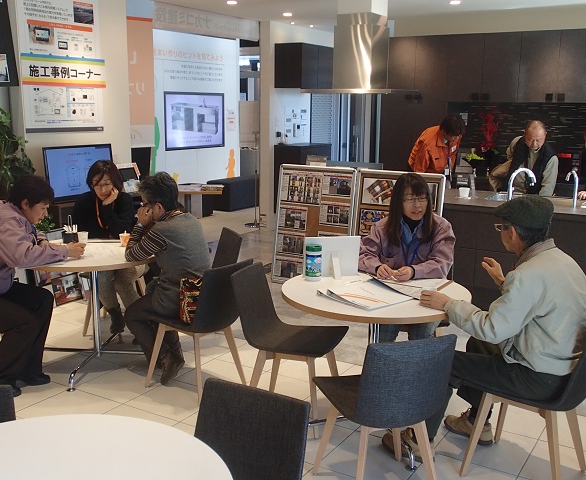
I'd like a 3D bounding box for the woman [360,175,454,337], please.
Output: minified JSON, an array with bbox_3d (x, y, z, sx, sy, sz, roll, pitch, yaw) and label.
[{"bbox_3d":[0.620,0.251,3.805,0.530,1.230,0.650,3,11,12],"label":"woman"}]

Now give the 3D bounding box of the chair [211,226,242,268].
[{"bbox_3d":[-0.649,0.341,4.535,0.530,0.770,0.480,-4,12,-23],"label":"chair"}]

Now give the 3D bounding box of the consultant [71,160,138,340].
[{"bbox_3d":[-1.326,0.050,4.817,0.480,1.220,0.620,0,11,-3],"label":"consultant"}]

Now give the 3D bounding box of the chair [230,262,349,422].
[{"bbox_3d":[-0.013,0.538,3.511,0.520,0.765,0.470,5,12,22],"label":"chair"}]

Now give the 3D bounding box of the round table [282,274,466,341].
[{"bbox_3d":[0.399,0.595,3.400,0.915,0.720,0.915,1,11,0],"label":"round table"}]

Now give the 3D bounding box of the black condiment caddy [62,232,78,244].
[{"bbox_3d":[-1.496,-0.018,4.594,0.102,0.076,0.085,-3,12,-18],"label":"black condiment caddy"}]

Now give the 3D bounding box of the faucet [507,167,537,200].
[{"bbox_3d":[1.868,-0.458,5.598,0.260,0.300,0.060,-5,12,-28],"label":"faucet"}]

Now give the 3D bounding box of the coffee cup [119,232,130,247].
[{"bbox_3d":[-1.038,0.000,4.210,0.070,0.077,0.070,1,11,0],"label":"coffee cup"}]

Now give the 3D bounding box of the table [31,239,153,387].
[{"bbox_3d":[-1.208,0.416,4.158,0.900,0.725,0.900,1,11,0],"label":"table"}]

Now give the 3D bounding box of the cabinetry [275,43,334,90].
[{"bbox_3d":[0.175,-2.529,10.037,0.445,0.610,0.910,7,13,31],"label":"cabinetry"}]

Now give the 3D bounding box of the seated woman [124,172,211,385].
[{"bbox_3d":[-0.668,0.221,3.962,0.620,1.220,0.450,7,13,31],"label":"seated woman"}]

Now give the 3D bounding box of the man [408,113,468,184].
[{"bbox_3d":[1.421,-0.474,6.779,0.500,1.530,0.500,-8,14,-37],"label":"man"}]

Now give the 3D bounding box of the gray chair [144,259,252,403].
[{"bbox_3d":[-0.529,0.468,3.834,0.520,0.765,0.470,9,14,37],"label":"gray chair"}]

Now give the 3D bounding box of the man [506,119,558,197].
[{"bbox_3d":[2.164,-0.345,6.363,0.570,1.500,0.520,4,11,18],"label":"man"}]

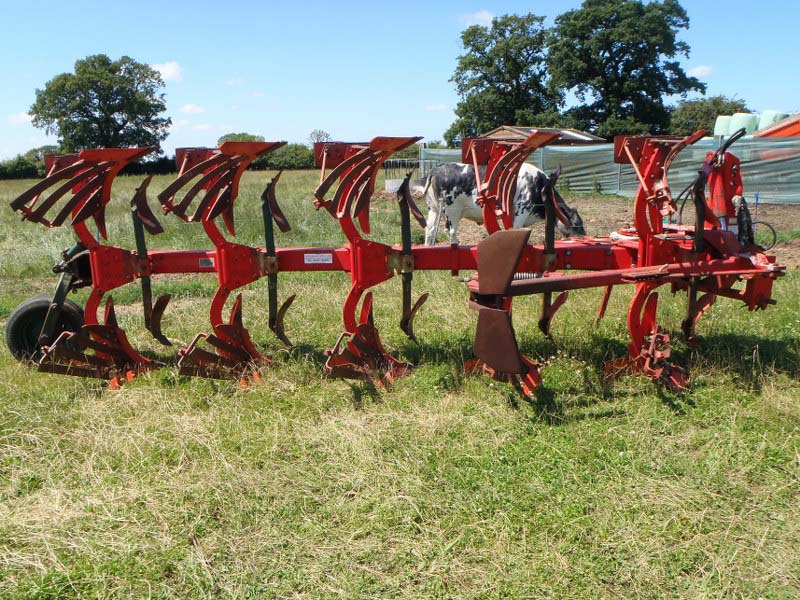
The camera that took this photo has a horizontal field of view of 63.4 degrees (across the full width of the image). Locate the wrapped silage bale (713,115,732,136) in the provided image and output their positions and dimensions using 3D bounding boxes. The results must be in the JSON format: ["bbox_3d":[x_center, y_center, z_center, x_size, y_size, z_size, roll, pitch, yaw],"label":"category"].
[{"bbox_3d":[13.842,-7.228,27.351,1.250,1.200,1.250,5,13,26],"label":"wrapped silage bale"}]

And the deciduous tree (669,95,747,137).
[{"bbox_3d":[26.948,-14.410,56.343,7.200,7.200,6.800,4,13,25],"label":"deciduous tree"}]

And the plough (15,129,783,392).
[{"bbox_3d":[-0.285,-0.290,4.660,5.800,1.720,1.400,1,12,9],"label":"plough"}]

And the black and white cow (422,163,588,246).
[{"bbox_3d":[1.667,-1.506,10.421,2.550,1.400,0.680,-2,12,-5],"label":"black and white cow"}]

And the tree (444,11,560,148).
[{"bbox_3d":[10.119,-19.994,63.267,12.200,16.300,12.000,1,12,9],"label":"tree"}]

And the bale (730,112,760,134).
[{"bbox_3d":[14.231,-7.146,26.654,1.250,1.200,1.250,5,13,27],"label":"bale"}]

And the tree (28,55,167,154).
[{"bbox_3d":[-39.166,-24.389,84.623,19.000,16.000,17.500,-6,13,-23],"label":"tree"}]

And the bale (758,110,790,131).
[{"bbox_3d":[15.098,-7.094,26.157,1.280,1.200,1.280,6,14,29],"label":"bale"}]

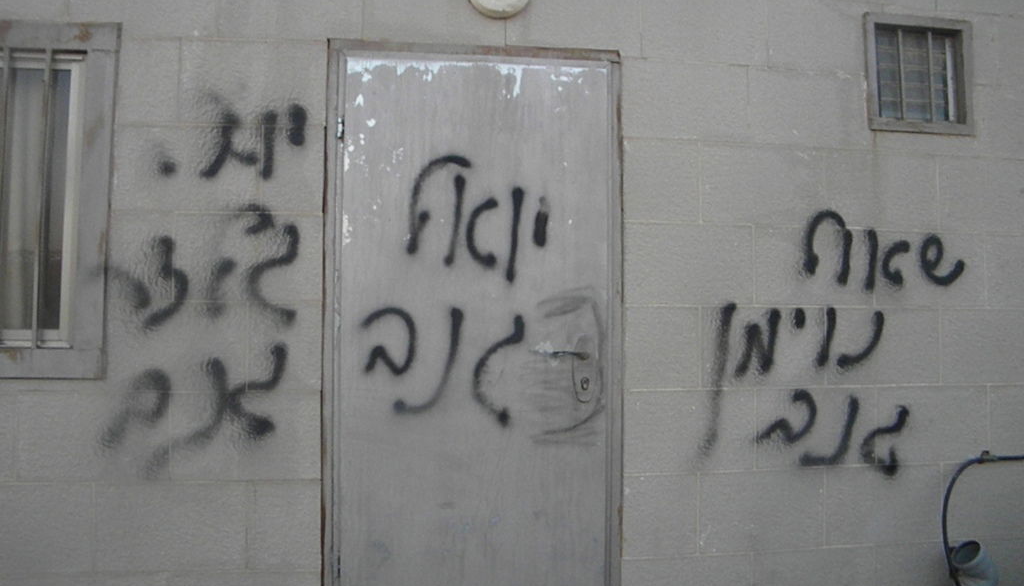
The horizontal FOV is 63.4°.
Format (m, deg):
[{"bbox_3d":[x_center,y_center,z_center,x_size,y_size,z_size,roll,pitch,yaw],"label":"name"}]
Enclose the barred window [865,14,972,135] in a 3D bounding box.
[{"bbox_3d":[1.562,-0.832,3.168,0.440,0.450,0.100,1,-3,-8],"label":"barred window"}]

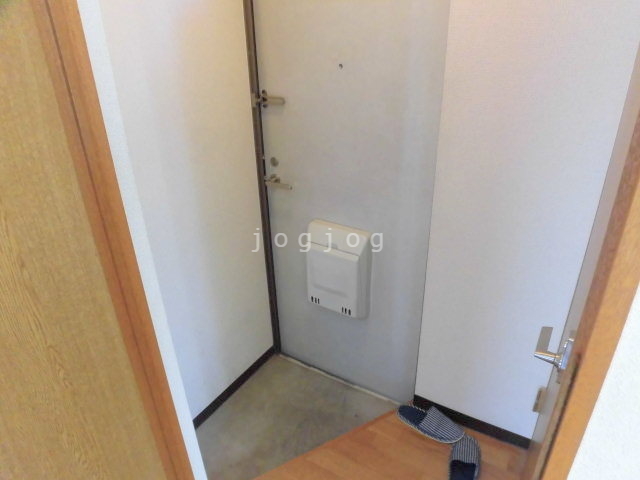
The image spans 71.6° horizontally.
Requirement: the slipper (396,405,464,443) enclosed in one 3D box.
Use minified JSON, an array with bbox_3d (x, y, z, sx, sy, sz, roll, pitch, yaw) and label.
[{"bbox_3d":[0.430,0.693,1.731,0.262,0.075,0.102,13,31,26],"label":"slipper"}]

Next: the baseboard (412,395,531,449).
[{"bbox_3d":[0.577,0.700,1.719,0.435,0.067,0.014,13,31,26],"label":"baseboard"}]

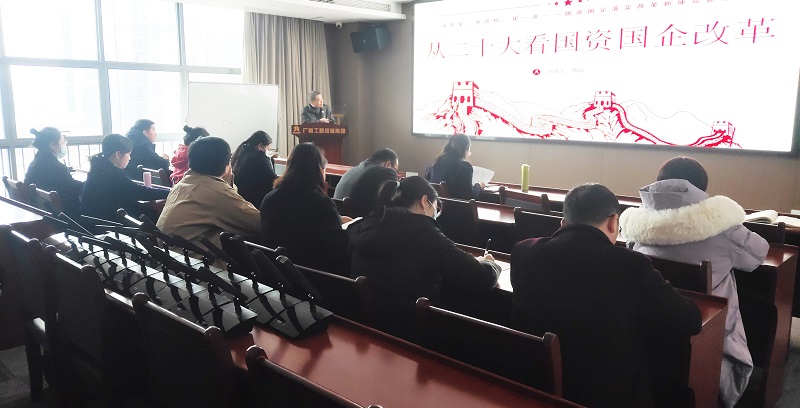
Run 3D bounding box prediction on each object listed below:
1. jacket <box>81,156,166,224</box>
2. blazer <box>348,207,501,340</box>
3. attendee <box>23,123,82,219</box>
[{"bbox_3d":[-1.892,0.018,4.103,0.523,0.671,0.671,8,12,40],"label":"jacket"},{"bbox_3d":[0.079,0.313,2.537,0.580,0.660,0.600,9,13,43],"label":"blazer"},{"bbox_3d":[-3.157,-0.035,5.657,0.480,1.340,0.740,9,13,42],"label":"attendee"}]

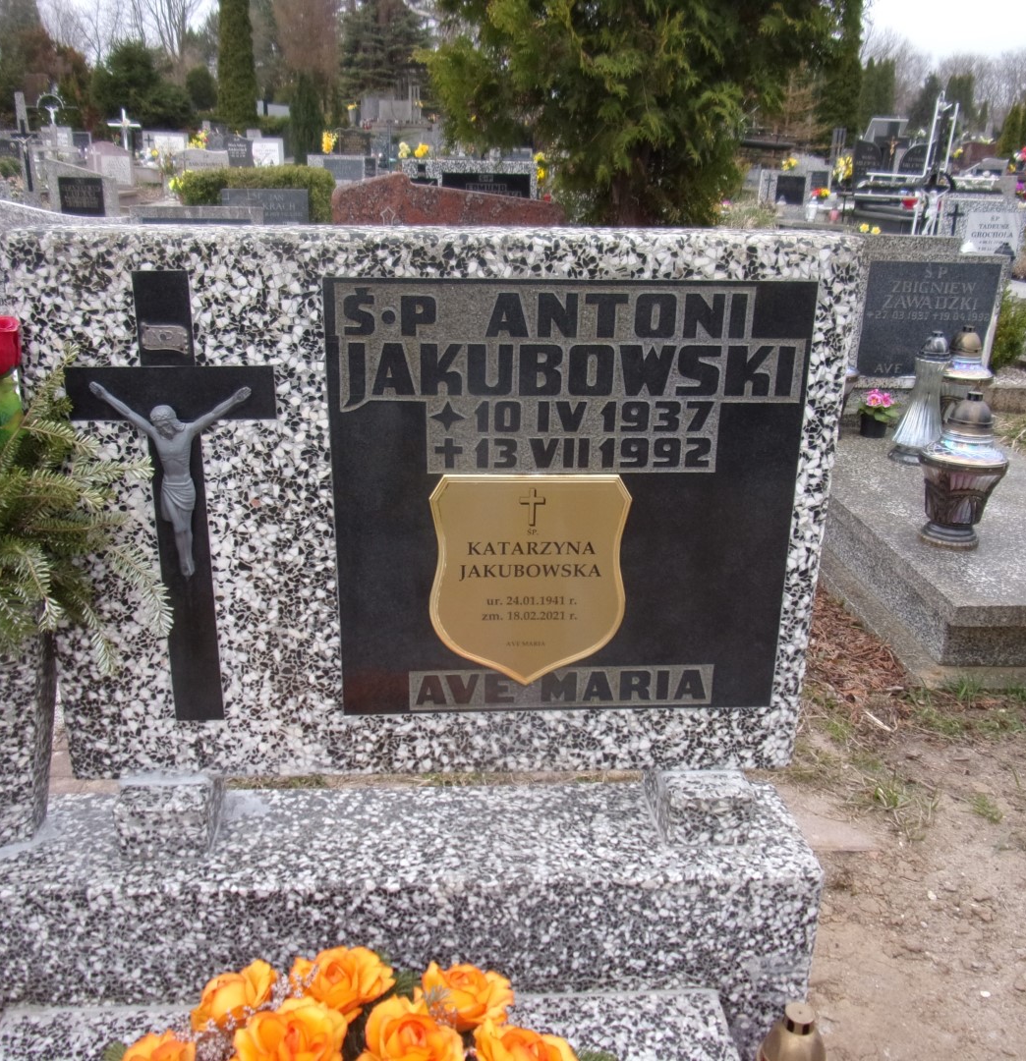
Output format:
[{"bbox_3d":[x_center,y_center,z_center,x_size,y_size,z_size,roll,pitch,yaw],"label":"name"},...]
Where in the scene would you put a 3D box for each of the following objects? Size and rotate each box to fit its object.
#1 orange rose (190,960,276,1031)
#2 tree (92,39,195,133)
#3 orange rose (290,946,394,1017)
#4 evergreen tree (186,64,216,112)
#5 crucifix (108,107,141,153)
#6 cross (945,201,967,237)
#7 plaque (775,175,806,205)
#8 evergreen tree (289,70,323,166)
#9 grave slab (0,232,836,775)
[{"bbox_3d":[-0.248,0.412,0.870,0.077,0.062,0.074,0,20,-3],"label":"orange rose"},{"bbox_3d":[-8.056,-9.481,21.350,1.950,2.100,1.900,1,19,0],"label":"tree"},{"bbox_3d":[-0.141,0.374,0.810,0.086,0.053,0.075,0,20,-3],"label":"orange rose"},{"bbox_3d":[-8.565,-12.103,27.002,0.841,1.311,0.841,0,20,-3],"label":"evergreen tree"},{"bbox_3d":[-6.545,-6.704,16.501,0.567,0.769,0.070,0,20,-3],"label":"crucifix"},{"bbox_3d":[3.299,-2.290,7.347,0.123,0.280,0.025,0,20,-3],"label":"cross"},{"bbox_3d":[3.397,-4.157,12.000,0.377,0.332,0.025,0,20,-3],"label":"plaque"},{"bbox_3d":[-4.004,-7.963,19.004,0.658,1.702,0.658,0,20,-3],"label":"evergreen tree"},{"bbox_3d":[-0.074,-0.017,1.000,0.761,0.553,0.080,0,18,-3],"label":"grave slab"}]

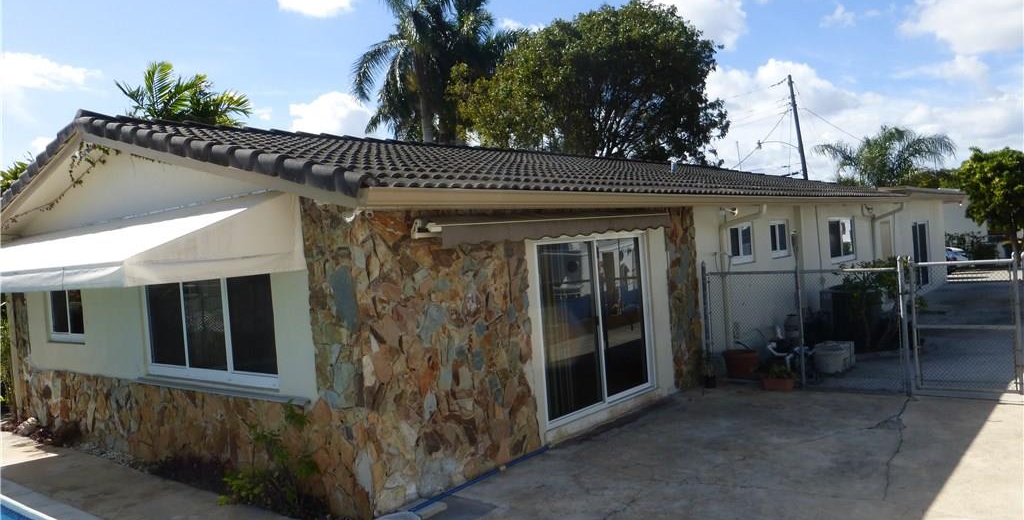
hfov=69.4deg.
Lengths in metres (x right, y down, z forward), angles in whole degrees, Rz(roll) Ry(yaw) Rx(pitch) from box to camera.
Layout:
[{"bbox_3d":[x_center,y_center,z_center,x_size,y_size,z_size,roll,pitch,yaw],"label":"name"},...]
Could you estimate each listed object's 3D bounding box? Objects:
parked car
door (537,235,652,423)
[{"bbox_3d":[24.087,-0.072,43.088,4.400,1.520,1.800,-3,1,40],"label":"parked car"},{"bbox_3d":[1.075,0.753,8.938,0.130,2.070,2.370,-4,1,41],"label":"door"}]

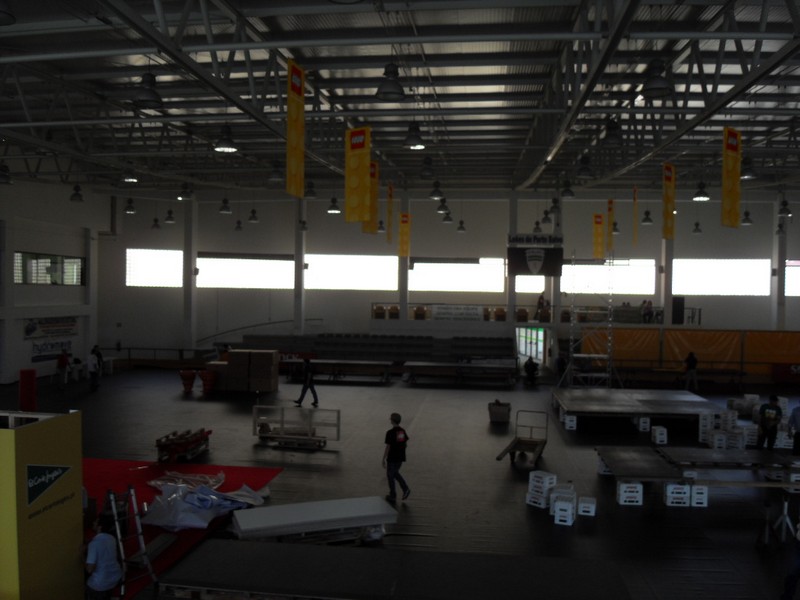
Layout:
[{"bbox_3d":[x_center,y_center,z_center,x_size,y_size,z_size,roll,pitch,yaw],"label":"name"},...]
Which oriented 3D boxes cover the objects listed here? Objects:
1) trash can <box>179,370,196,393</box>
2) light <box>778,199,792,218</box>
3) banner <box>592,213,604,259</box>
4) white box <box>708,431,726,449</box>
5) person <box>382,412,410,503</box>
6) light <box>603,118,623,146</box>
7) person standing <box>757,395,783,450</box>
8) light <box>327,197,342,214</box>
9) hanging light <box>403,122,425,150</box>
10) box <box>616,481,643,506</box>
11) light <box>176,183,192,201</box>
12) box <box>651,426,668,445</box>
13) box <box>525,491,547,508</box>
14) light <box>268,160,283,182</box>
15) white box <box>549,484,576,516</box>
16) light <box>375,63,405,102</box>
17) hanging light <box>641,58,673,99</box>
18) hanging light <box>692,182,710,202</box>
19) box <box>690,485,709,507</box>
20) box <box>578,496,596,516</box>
[{"bbox_3d":[-8.112,3.122,24.806,0.680,0.780,0.680,0,1,-18],"label":"trash can"},{"bbox_3d":[12.211,-2.884,20.515,0.390,0.440,0.390,1,1,0],"label":"light"},{"bbox_3d":[8.721,-2.804,28.400,0.510,2.000,0.030,1,1,14],"label":"banner"},{"bbox_3d":[8.554,3.784,17.437,0.320,0.420,0.460,1,1,7],"label":"white box"},{"bbox_3d":[-0.056,3.084,12.696,0.520,1.750,0.500,2,2,44],"label":"person"},{"bbox_3d":[4.831,-3.812,14.711,0.490,0.590,0.490,1,0,7],"label":"light"},{"bbox_3d":[8.950,3.164,15.628,0.540,1.720,0.360,1,1,28],"label":"person standing"},{"bbox_3d":[-2.350,-3.402,23.249,0.450,0.480,0.450,1,1,0],"label":"light"},{"bbox_3d":[0.326,-3.892,15.292,0.490,0.590,0.490,1,0,7],"label":"hanging light"},{"bbox_3d":[4.555,3.809,12.797,0.460,0.430,0.330,1,1,7],"label":"box"},{"bbox_3d":[-6.682,-3.395,20.210,0.450,0.480,0.450,1,1,0],"label":"light"},{"bbox_3d":[7.575,3.951,18.940,0.320,0.430,0.440,1,0,0],"label":"box"},{"bbox_3d":[2.725,3.877,12.636,0.310,0.210,0.460,0,2,-43],"label":"box"},{"bbox_3d":[-3.090,-3.239,16.167,0.450,0.480,0.450,1,1,0],"label":"light"},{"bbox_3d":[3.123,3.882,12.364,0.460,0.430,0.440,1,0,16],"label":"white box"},{"bbox_3d":[-0.157,-3.903,11.521,0.490,0.590,0.490,1,0,7],"label":"light"},{"bbox_3d":[3.195,-2.776,7.987,0.390,0.440,0.390,1,1,0],"label":"hanging light"},{"bbox_3d":[10.109,-3.648,21.697,0.490,0.590,0.490,1,0,7],"label":"hanging light"},{"bbox_3d":[5.878,3.822,12.839,0.310,0.410,0.460,1,1,7],"label":"box"},{"bbox_3d":[3.536,3.900,12.238,0.310,0.215,0.460,1,1,14],"label":"box"}]

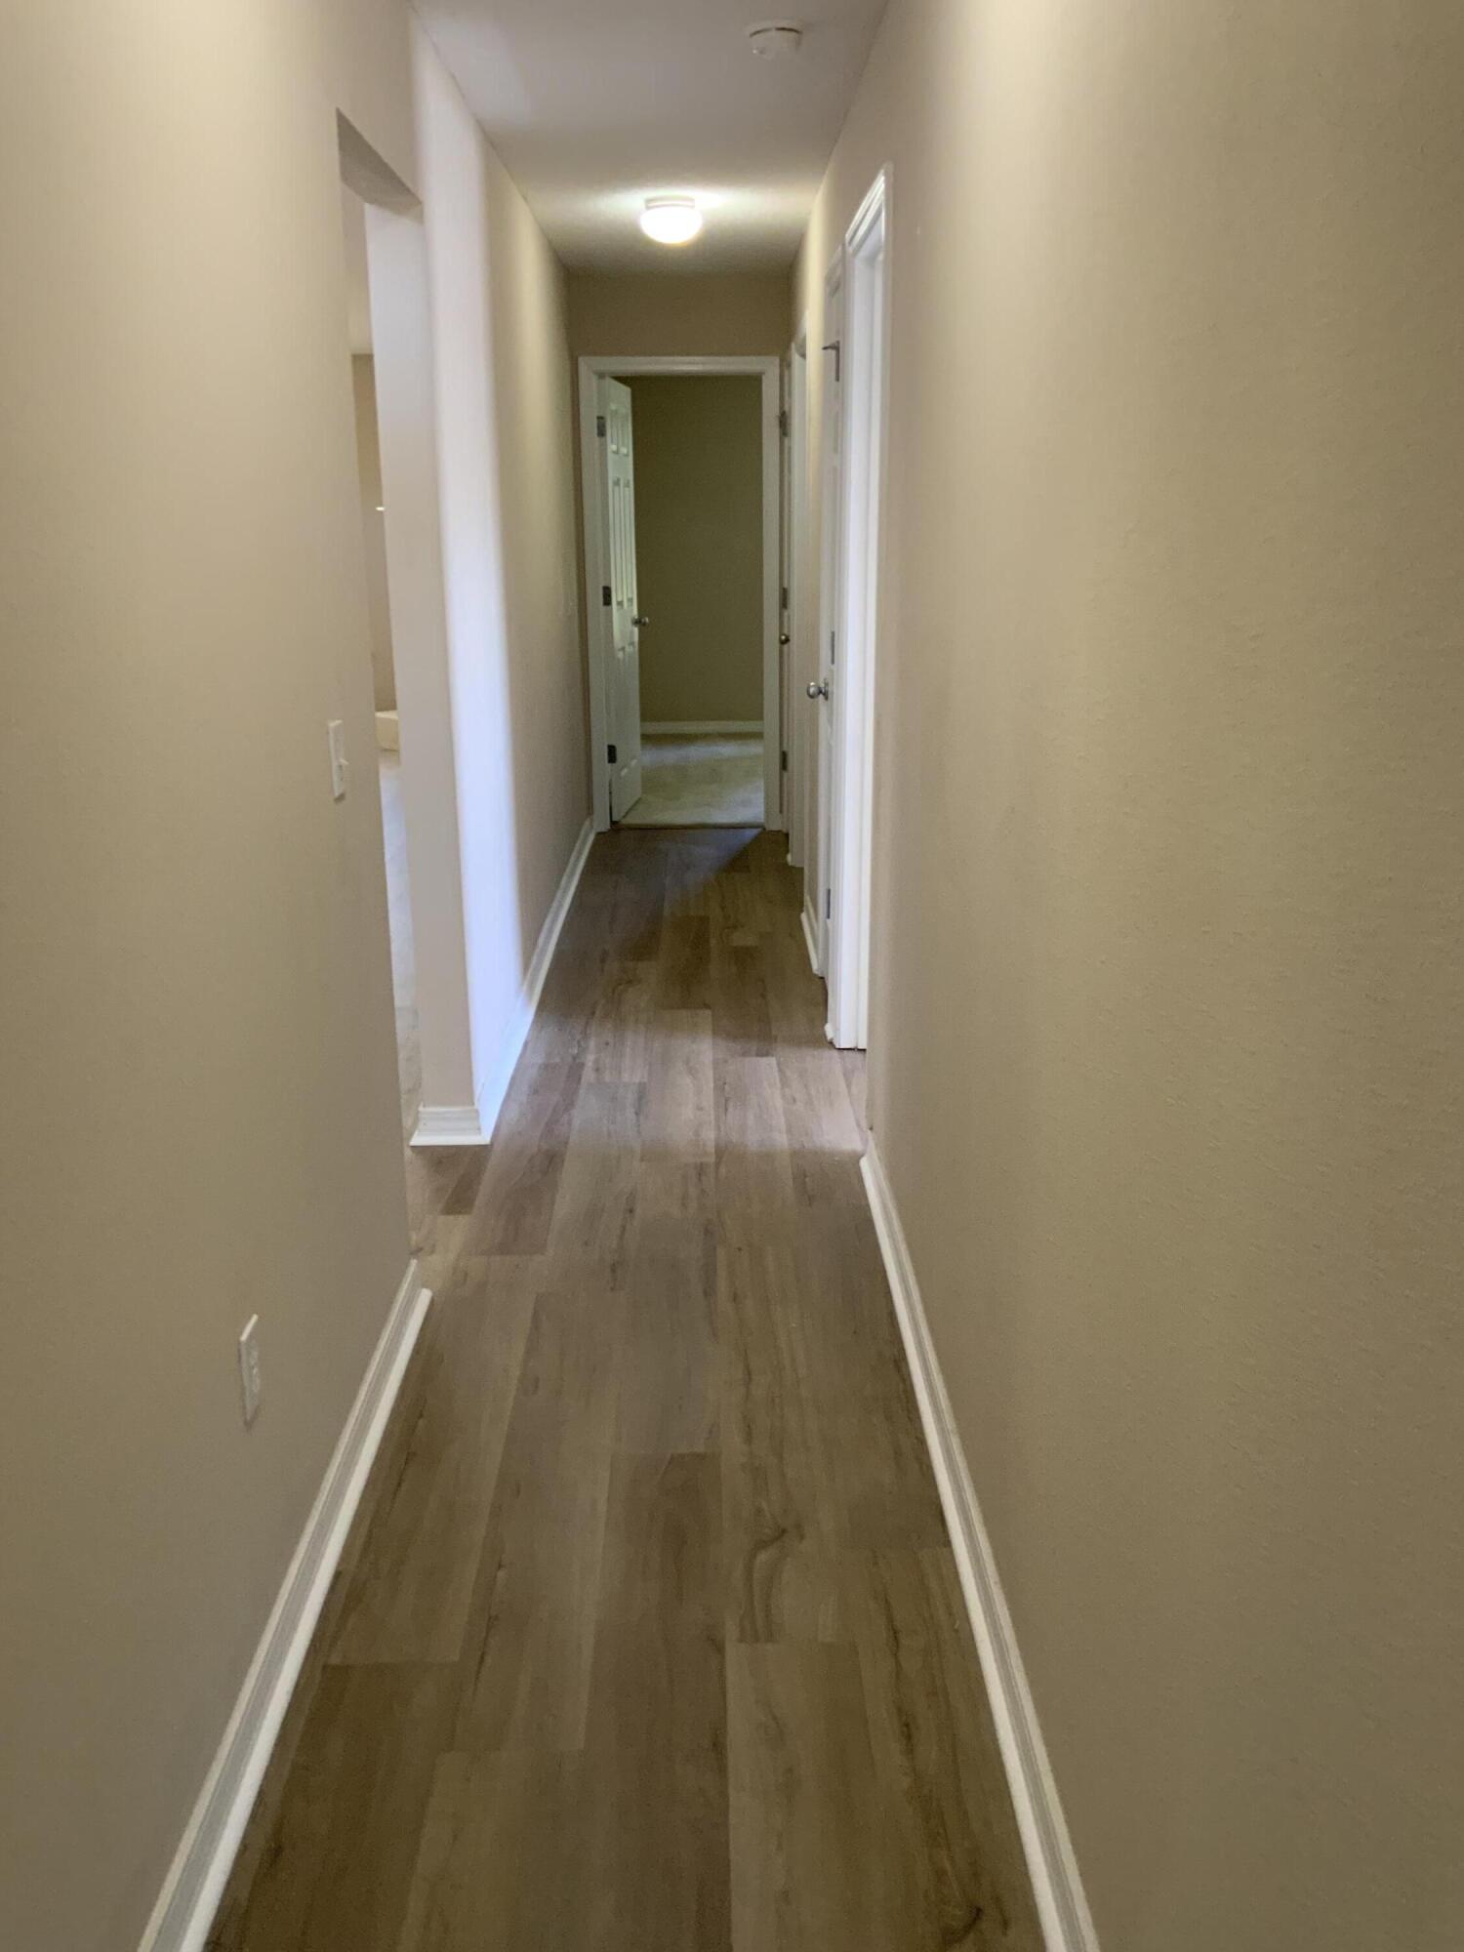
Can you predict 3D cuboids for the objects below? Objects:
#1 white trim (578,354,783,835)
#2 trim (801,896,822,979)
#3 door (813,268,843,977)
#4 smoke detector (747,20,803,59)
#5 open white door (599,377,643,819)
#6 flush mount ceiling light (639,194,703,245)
[{"bbox_3d":[-0.220,-1.718,7.515,0.880,2.106,0.130,0,16,-1],"label":"white trim"},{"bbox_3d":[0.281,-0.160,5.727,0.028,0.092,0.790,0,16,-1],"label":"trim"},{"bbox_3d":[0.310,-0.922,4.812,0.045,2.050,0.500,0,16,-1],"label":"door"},{"bbox_3d":[0.087,-1.992,3.478,0.125,0.045,0.125,0,16,-1],"label":"smoke detector"},{"bbox_3d":[-0.526,-1.826,7.968,0.038,2.030,0.750,1,16,5],"label":"open white door"},{"bbox_3d":[-0.202,-2.496,5.409,0.205,0.136,0.205,0,16,-1],"label":"flush mount ceiling light"}]

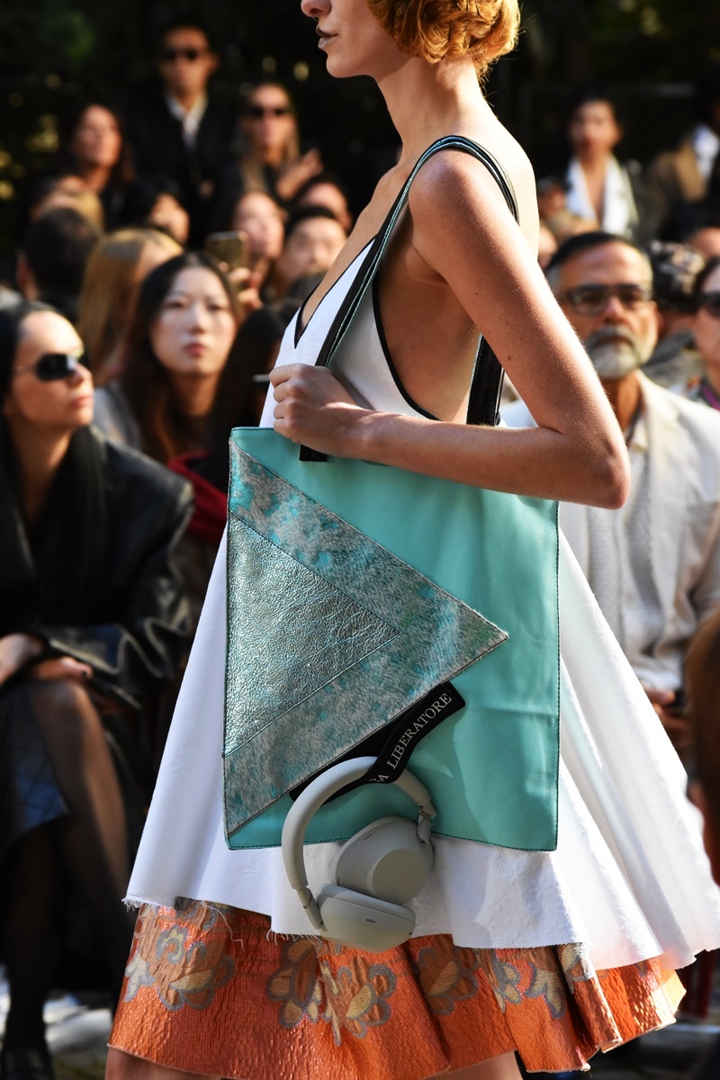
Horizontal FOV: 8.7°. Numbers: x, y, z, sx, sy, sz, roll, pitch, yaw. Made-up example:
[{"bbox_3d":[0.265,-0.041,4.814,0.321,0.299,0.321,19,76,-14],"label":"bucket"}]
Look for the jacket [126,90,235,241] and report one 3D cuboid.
[{"bbox_3d":[-0.560,-1.100,15.000,0.470,0.670,0.270,0,3,7],"label":"jacket"}]

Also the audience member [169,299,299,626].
[{"bbox_3d":[-0.140,0.230,7.500,0.500,1.220,0.750,0,3,-9],"label":"audience member"}]

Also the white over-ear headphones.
[{"bbox_3d":[-0.001,0.315,4.710,0.165,0.185,0.090,-31,0,0],"label":"white over-ear headphones"}]

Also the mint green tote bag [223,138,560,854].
[{"bbox_3d":[0.033,-0.045,4.790,0.340,0.730,0.110,0,0,0],"label":"mint green tote bag"}]

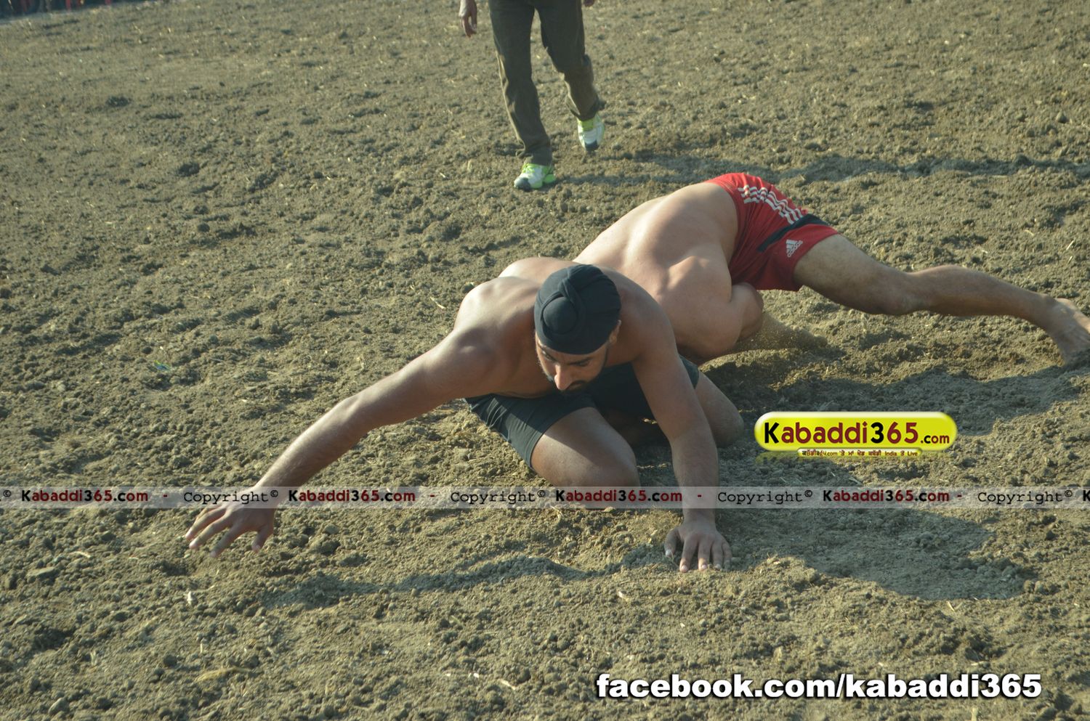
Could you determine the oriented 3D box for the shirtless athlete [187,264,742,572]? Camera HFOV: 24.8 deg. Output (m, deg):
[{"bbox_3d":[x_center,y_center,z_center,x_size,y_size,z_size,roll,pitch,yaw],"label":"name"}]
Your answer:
[{"bbox_3d":[-0.148,0.051,5.712,1.280,0.600,1.270,-4,12,-2],"label":"shirtless athlete"}]

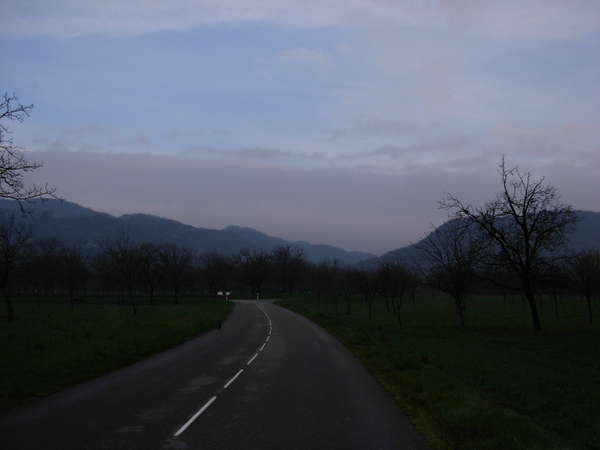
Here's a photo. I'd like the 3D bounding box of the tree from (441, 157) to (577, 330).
[{"bbox_3d":[9.280,0.780,29.720,6.140,7.870,5.650,0,-6,0],"label":"tree"}]

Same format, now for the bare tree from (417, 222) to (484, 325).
[{"bbox_3d":[7.350,2.380,32.440,3.350,5.230,3.180,0,-6,0],"label":"bare tree"}]

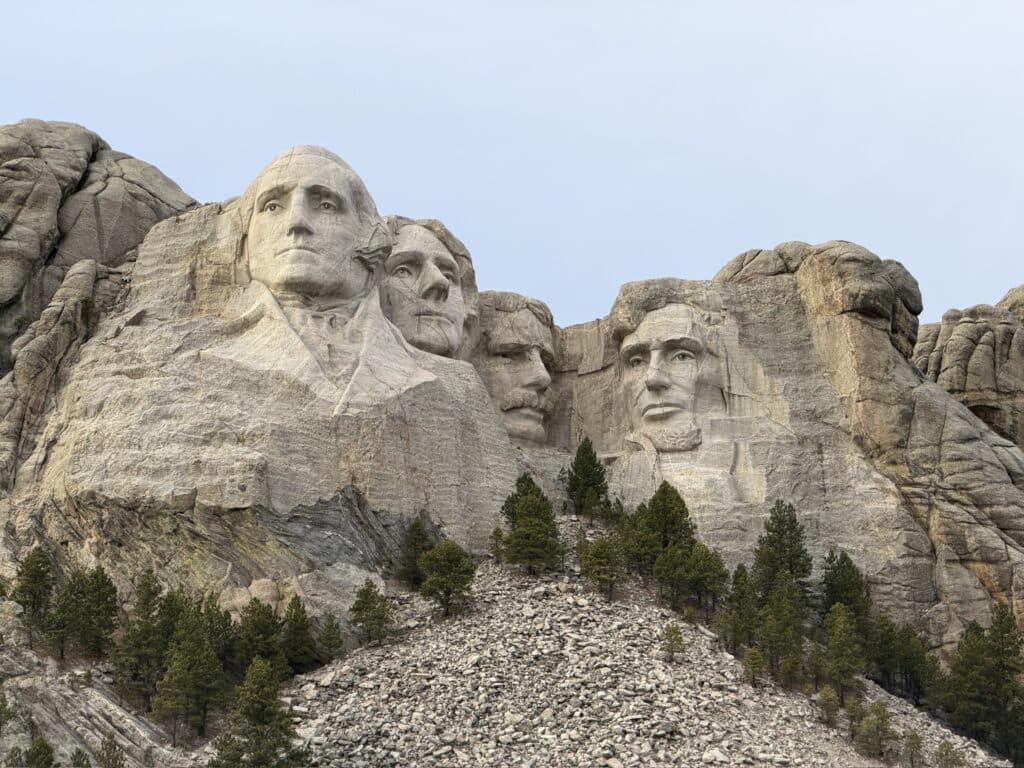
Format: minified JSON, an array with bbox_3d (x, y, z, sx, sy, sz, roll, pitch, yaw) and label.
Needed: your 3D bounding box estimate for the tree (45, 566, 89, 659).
[{"bbox_3d":[-48.384,24.872,322.000,5.007,10.214,5.007,0,-16,0],"label":"tree"}]

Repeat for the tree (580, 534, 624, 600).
[{"bbox_3d":[10.279,20.842,336.000,4.998,7.646,4.998,0,-16,0],"label":"tree"}]

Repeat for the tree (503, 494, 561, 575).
[{"bbox_3d":[2.320,16.980,336.230,6.340,9.520,6.340,0,-15,0],"label":"tree"}]

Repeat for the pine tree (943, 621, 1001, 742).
[{"bbox_3d":[49.080,31.920,317.710,6.200,13.210,6.200,0,-15,0],"label":"pine tree"}]

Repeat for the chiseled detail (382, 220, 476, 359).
[{"bbox_3d":[-10.263,-12.005,368.000,11.500,17.000,10.000,9,-18,-29],"label":"chiseled detail"}]

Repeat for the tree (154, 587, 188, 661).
[{"bbox_3d":[-35.820,25.950,314.170,4.020,9.040,4.020,0,-15,0],"label":"tree"}]

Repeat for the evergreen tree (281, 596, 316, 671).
[{"bbox_3d":[-22.840,27.060,319.090,4.080,8.410,4.080,0,-15,0],"label":"evergreen tree"}]

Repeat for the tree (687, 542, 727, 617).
[{"bbox_3d":[22.007,22.120,333.000,4.728,8.726,4.728,0,-16,0],"label":"tree"}]

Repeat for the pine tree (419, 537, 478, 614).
[{"bbox_3d":[-7.040,21.190,324.130,6.330,8.700,6.330,0,-15,0],"label":"pine tree"}]

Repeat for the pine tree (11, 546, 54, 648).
[{"bbox_3d":[-52.356,23.312,323.000,4.804,11.360,4.804,0,-16,0],"label":"pine tree"}]

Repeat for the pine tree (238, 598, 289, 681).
[{"bbox_3d":[-26.290,27.170,314.150,5.290,8.920,5.290,0,-15,0],"label":"pine tree"}]

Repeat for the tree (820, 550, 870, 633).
[{"bbox_3d":[37.430,23.580,333.270,5.610,9.840,5.610,0,-15,0],"label":"tree"}]

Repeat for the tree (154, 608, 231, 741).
[{"bbox_3d":[-32.930,29.890,304.830,7.780,14.140,7.780,0,-15,0],"label":"tree"}]

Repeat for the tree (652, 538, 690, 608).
[{"bbox_3d":[18.176,21.573,335.000,4.530,7.855,4.530,0,-16,0],"label":"tree"}]

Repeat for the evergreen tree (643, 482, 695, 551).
[{"bbox_3d":[17.996,15.825,338.000,6.170,9.323,6.170,0,-16,0],"label":"evergreen tree"}]

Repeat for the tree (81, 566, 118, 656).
[{"bbox_3d":[-45.149,24.840,323.000,4.367,10.024,4.367,0,-16,0],"label":"tree"}]

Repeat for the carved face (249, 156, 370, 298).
[{"bbox_3d":[-24.369,-18.954,356.000,13.500,17.300,10.000,-3,-16,12],"label":"carved face"}]

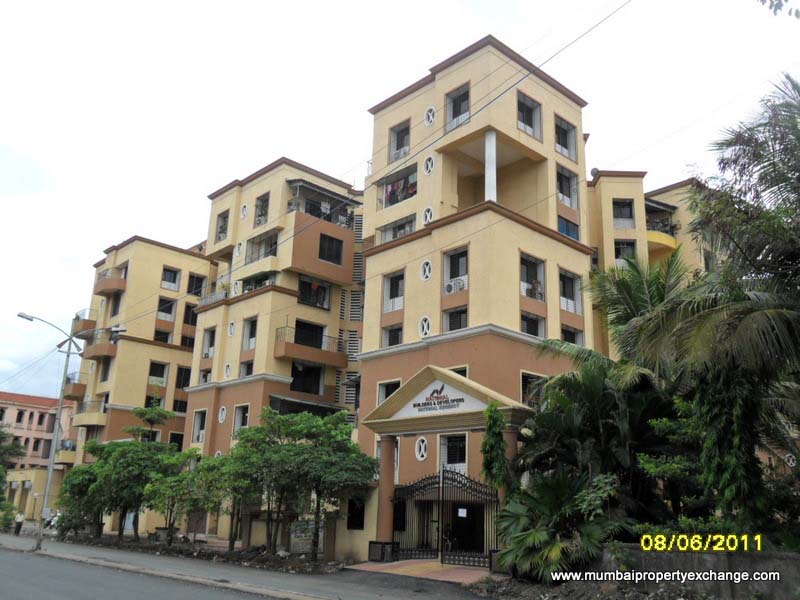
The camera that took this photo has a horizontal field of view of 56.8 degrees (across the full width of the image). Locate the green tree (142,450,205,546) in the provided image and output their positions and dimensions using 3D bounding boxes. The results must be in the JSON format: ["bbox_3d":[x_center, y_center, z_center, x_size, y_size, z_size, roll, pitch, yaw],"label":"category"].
[{"bbox_3d":[-13.146,11.463,42.920,3.600,5.500,3.600,18,-24,-40],"label":"green tree"}]

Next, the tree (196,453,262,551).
[{"bbox_3d":[-8.990,10.205,39.233,3.419,5.791,3.419,6,-18,-11],"label":"tree"}]

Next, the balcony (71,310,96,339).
[{"bbox_3d":[-29.110,2.110,68.351,1.200,2.200,2.500,18,-24,-40],"label":"balcony"}]

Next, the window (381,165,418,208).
[{"bbox_3d":[-0.059,-6.198,40.958,0.300,1.800,3.000,17,-22,-40],"label":"window"}]

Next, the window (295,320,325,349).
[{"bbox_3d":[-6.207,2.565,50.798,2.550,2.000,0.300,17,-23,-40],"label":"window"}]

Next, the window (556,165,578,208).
[{"bbox_3d":[8.645,-5.832,38.672,1.906,2.032,0.350,16,-22,-40],"label":"window"}]

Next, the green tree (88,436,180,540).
[{"bbox_3d":[-17.449,12.217,49.240,6.027,7.376,5.425,8,-18,-18],"label":"green tree"}]

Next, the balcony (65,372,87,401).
[{"bbox_3d":[-29.235,7.760,66.490,1.200,2.100,2.500,18,-24,-40],"label":"balcony"}]

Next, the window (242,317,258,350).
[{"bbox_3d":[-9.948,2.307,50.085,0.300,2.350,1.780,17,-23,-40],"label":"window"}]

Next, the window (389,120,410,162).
[{"bbox_3d":[0.104,-8.574,40.341,0.350,2.115,1.700,16,-22,-40],"label":"window"}]

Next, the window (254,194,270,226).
[{"bbox_3d":[-9.590,-6.309,52.041,0.300,2.300,1.700,18,-24,-40],"label":"window"}]

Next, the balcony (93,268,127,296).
[{"bbox_3d":[-26.178,-1.458,66.656,1.600,2.000,4.200,17,-23,-40],"label":"balcony"}]

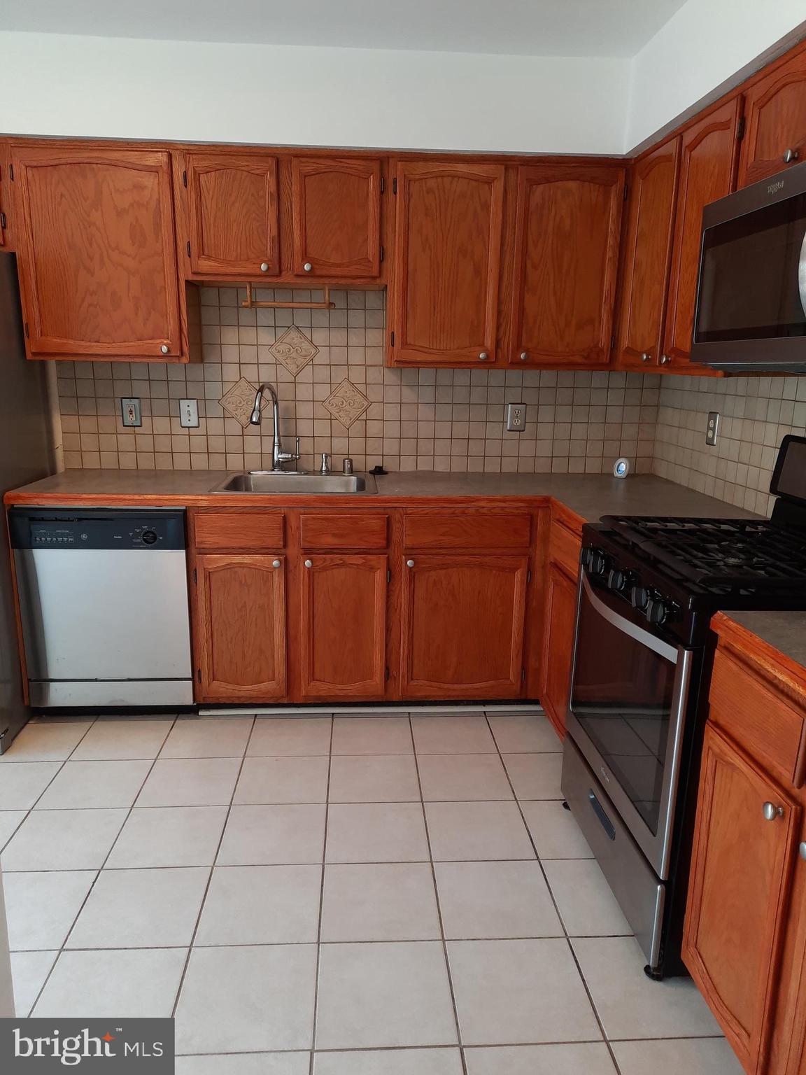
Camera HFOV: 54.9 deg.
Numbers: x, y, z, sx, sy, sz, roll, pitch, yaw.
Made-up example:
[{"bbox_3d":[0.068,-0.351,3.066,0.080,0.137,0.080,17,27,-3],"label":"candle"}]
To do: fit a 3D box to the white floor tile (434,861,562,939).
[{"bbox_3d":[0.246,0.958,2.063,0.301,0.010,0.301,0,13,-4],"label":"white floor tile"}]

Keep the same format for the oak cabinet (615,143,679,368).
[{"bbox_3d":[1.003,-0.976,2.773,0.320,0.745,0.485,0,13,-4],"label":"oak cabinet"}]

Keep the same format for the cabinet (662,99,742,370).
[{"bbox_3d":[1.044,-0.877,2.338,0.320,0.750,0.400,0,13,-3],"label":"cabinet"}]

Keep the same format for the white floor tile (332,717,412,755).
[{"bbox_3d":[-0.115,0.756,2.943,0.303,0.010,0.300,0,13,-4],"label":"white floor tile"}]

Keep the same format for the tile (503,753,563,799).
[{"bbox_3d":[0.514,0.826,2.679,0.301,0.010,0.301,0,13,-4],"label":"tile"}]

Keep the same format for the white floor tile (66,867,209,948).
[{"bbox_3d":[-0.677,0.965,2.027,0.303,0.010,0.302,0,13,-4],"label":"white floor tile"}]

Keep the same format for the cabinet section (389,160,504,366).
[{"bbox_3d":[0.159,-1.067,3.096,0.427,0.740,0.310,0,13,-4],"label":"cabinet section"}]

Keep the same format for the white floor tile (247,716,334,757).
[{"bbox_3d":[-0.422,0.755,2.924,0.303,0.010,0.300,0,13,-4],"label":"white floor tile"}]

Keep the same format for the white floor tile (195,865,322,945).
[{"bbox_3d":[-0.368,0.966,2.046,0.303,0.010,0.302,0,13,-4],"label":"white floor tile"}]

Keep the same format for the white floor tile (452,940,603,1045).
[{"bbox_3d":[0.266,1.033,1.780,0.303,0.010,0.300,0,13,-4],"label":"white floor tile"}]

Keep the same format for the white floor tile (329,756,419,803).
[{"bbox_3d":[-0.097,0.825,2.647,0.303,0.010,0.300,0,13,-4],"label":"white floor tile"}]

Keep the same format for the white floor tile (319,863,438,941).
[{"bbox_3d":[-0.060,0.967,2.066,0.303,0.010,0.302,0,13,-4],"label":"white floor tile"}]

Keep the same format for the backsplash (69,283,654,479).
[{"bbox_3d":[-0.157,-0.669,3.361,2.610,0.773,0.012,0,13,-4],"label":"backsplash"}]

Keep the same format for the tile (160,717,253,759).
[{"bbox_3d":[-0.727,0.754,2.899,0.301,0.010,0.301,0,13,-4],"label":"tile"}]

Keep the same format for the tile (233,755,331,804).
[{"bbox_3d":[-0.402,0.822,2.620,0.301,0.010,0.301,0,13,-4],"label":"tile"}]

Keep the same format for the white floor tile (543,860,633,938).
[{"bbox_3d":[0.555,0.965,2.095,0.303,0.010,0.300,0,13,-4],"label":"white floor tile"}]

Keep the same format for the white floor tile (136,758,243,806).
[{"bbox_3d":[-0.711,0.823,2.609,0.303,0.010,0.300,0,13,-4],"label":"white floor tile"}]

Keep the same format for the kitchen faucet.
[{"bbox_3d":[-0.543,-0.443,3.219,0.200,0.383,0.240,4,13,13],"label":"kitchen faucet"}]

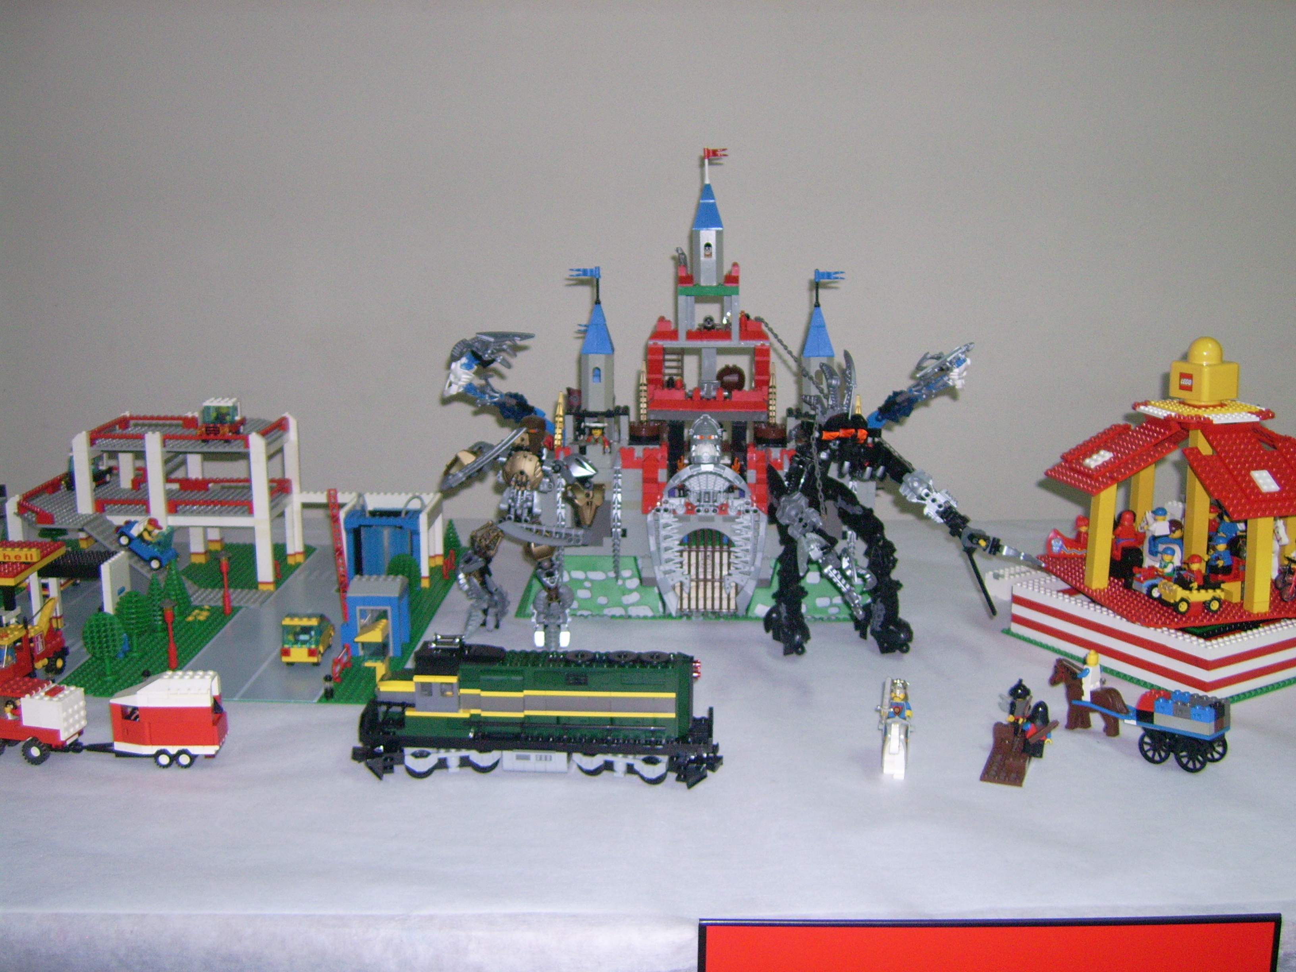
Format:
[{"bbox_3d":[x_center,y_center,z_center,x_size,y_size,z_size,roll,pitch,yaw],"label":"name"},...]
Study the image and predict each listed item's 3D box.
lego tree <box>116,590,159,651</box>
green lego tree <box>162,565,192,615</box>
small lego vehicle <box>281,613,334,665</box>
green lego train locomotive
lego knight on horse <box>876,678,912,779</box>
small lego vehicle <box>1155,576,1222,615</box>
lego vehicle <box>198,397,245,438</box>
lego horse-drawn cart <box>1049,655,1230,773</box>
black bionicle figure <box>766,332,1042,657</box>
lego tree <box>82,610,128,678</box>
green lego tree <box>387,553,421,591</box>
[{"bbox_3d":[-0.469,0.127,1.376,0.039,0.064,0.039,0,12,0],"label":"lego tree"},{"bbox_3d":[-0.471,0.102,1.491,0.036,0.064,0.036,0,12,0],"label":"green lego tree"},{"bbox_3d":[-0.312,0.136,1.383,0.037,0.045,0.073,1,12,2],"label":"small lego vehicle"},{"bbox_3d":[-0.084,0.163,1.120,0.276,0.107,0.057,1,12,2],"label":"green lego train locomotive"},{"bbox_3d":[0.185,0.181,1.132,0.029,0.069,0.050,2,12,8],"label":"lego knight on horse"},{"bbox_3d":[0.488,0.097,1.343,0.053,0.029,0.037,-2,12,-10],"label":"small lego vehicle"},{"bbox_3d":[-0.457,-0.073,1.620,0.036,0.045,0.073,1,12,2],"label":"lego vehicle"},{"bbox_3d":[0.380,0.172,1.176,0.147,0.069,0.040,12,17,43],"label":"lego horse-drawn cart"},{"bbox_3d":[0.233,0.008,1.418,0.250,0.288,0.140,-1,12,-4],"label":"black bionicle figure"},{"bbox_3d":[-0.474,0.141,1.308,0.039,0.064,0.039,0,12,0],"label":"lego tree"},{"bbox_3d":[-0.246,0.099,1.513,0.039,0.064,0.039,0,12,0],"label":"green lego tree"}]

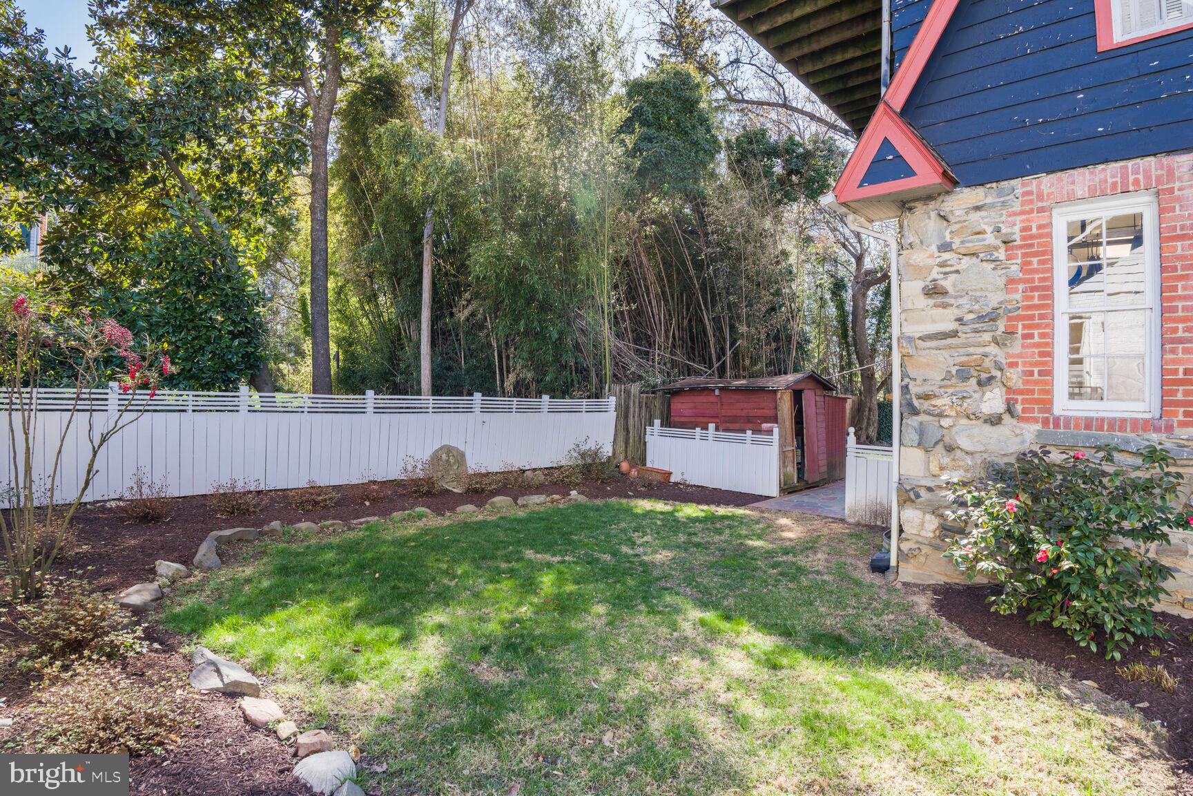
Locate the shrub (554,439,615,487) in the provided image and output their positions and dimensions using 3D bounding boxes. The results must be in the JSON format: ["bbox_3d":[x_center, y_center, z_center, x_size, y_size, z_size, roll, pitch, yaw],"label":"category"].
[{"bbox_3d":[-0.212,1.124,9.911,1.113,0.763,1.007,0,2,0],"label":"shrub"}]

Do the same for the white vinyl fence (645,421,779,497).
[{"bbox_3d":[1.919,1.002,9.254,2.565,1.124,0.100,1,2,37],"label":"white vinyl fence"}]

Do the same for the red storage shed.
[{"bbox_3d":[3.201,0.551,10.494,2.438,2.078,2.968,2,2,44],"label":"red storage shed"}]

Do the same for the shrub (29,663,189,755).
[{"bbox_3d":[-2.258,1.330,2.470,0.636,0.265,0.615,0,2,0],"label":"shrub"}]

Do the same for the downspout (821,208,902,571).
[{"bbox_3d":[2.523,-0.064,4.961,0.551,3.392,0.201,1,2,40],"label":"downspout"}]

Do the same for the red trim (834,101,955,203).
[{"bbox_3d":[2.618,-2.184,4.685,0.837,0.795,0.297,1,2,38],"label":"red trim"}]

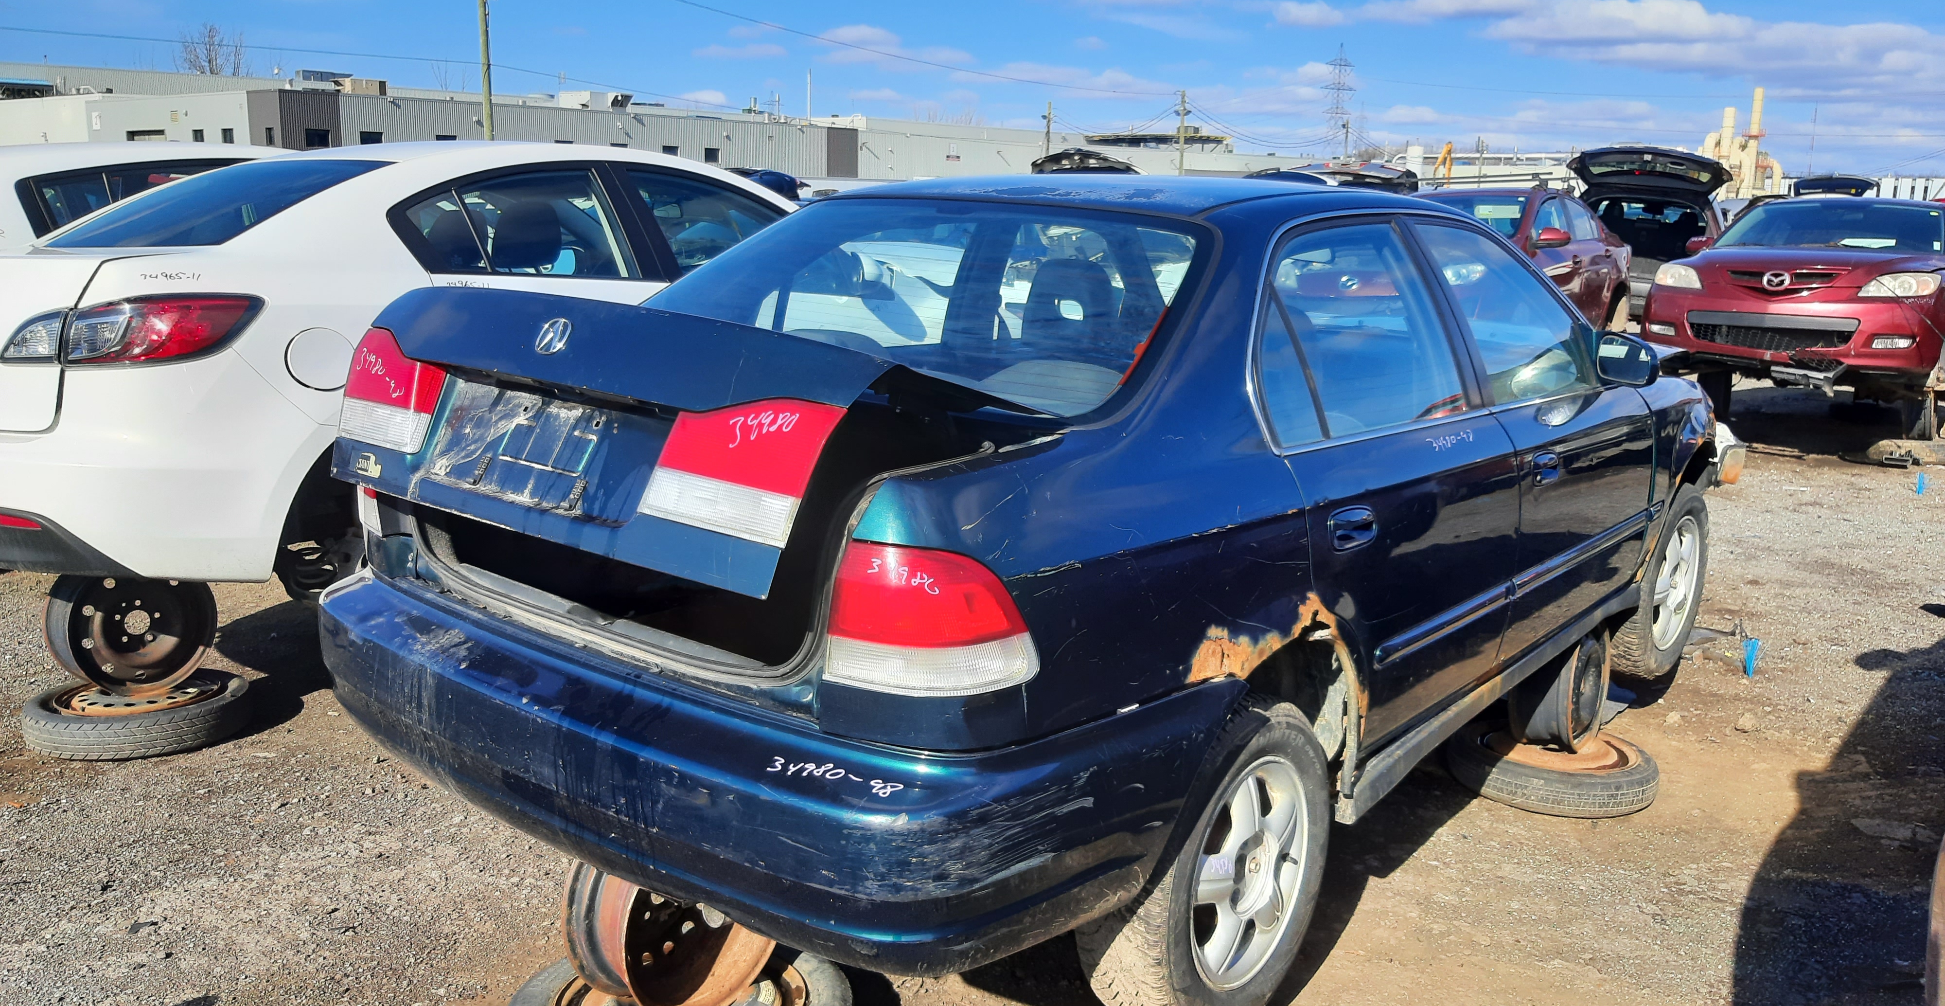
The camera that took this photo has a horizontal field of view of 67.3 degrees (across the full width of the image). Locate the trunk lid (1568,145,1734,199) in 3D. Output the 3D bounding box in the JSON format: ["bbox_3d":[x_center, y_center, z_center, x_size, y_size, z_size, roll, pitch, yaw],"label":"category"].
[{"bbox_3d":[6.084,-2.957,13.100,1.380,0.360,0.880,12,1,30],"label":"trunk lid"}]

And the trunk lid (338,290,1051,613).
[{"bbox_3d":[-0.507,-0.111,2.492,1.250,0.379,0.578,11,1,39],"label":"trunk lid"}]

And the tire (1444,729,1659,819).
[{"bbox_3d":[1.485,0.671,3.761,0.518,0.117,0.518,12,16,39],"label":"tire"}]

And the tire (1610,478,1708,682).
[{"bbox_3d":[2.129,0.243,4.607,0.195,0.612,0.612,12,16,41],"label":"tire"}]

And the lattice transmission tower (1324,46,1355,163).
[{"bbox_3d":[97.407,-103.022,393.776,9.300,40.000,6.500,4,13,13],"label":"lattice transmission tower"}]

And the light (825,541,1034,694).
[{"bbox_3d":[-0.063,0.157,1.973,0.230,0.220,0.212,11,16,39],"label":"light"}]

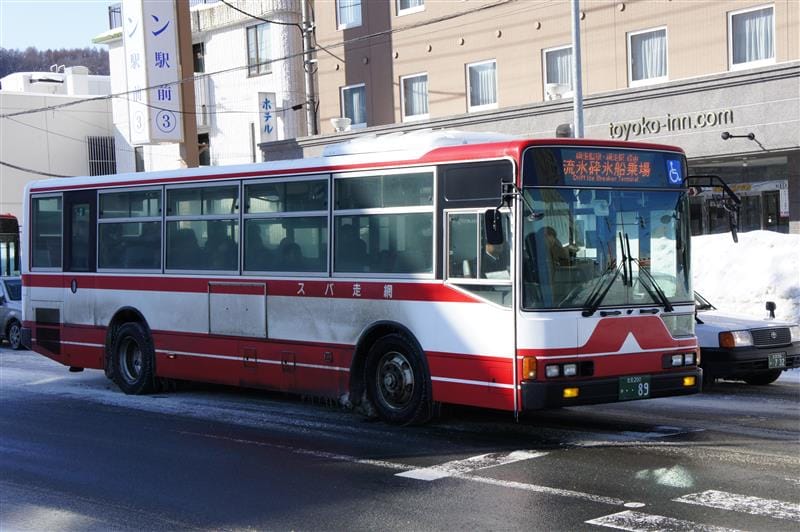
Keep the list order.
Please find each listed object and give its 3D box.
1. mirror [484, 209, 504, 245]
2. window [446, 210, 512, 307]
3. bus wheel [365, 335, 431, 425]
[{"bbox_3d":[0.775,-0.325,10.918,0.190,0.290,0.090,0,1,-42],"label":"mirror"},{"bbox_3d":[0.677,-0.074,11.355,0.050,0.840,0.800,0,1,-42],"label":"window"},{"bbox_3d":[0.038,1.045,12.261,0.280,0.840,0.840,0,1,-42],"label":"bus wheel"}]

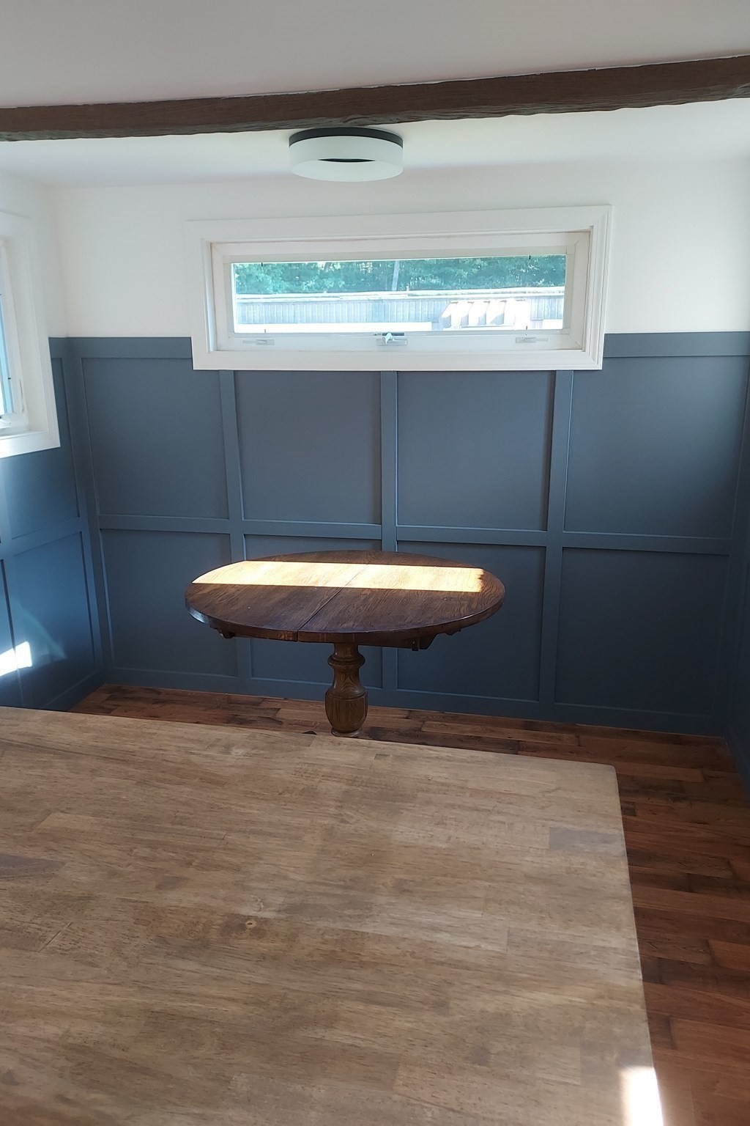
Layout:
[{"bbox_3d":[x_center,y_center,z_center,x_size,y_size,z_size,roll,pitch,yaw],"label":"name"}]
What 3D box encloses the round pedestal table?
[{"bbox_3d":[-0.095,0.437,2.775,1.063,0.750,0.953,3,16,12],"label":"round pedestal table"}]

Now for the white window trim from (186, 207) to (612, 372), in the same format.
[{"bbox_3d":[0.050,-1.038,3.013,1.627,0.570,0.090,3,16,12],"label":"white window trim"}]

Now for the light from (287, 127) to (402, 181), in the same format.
[{"bbox_3d":[-0.089,-1.276,2.453,0.356,0.078,0.356,0,15,0],"label":"light"}]

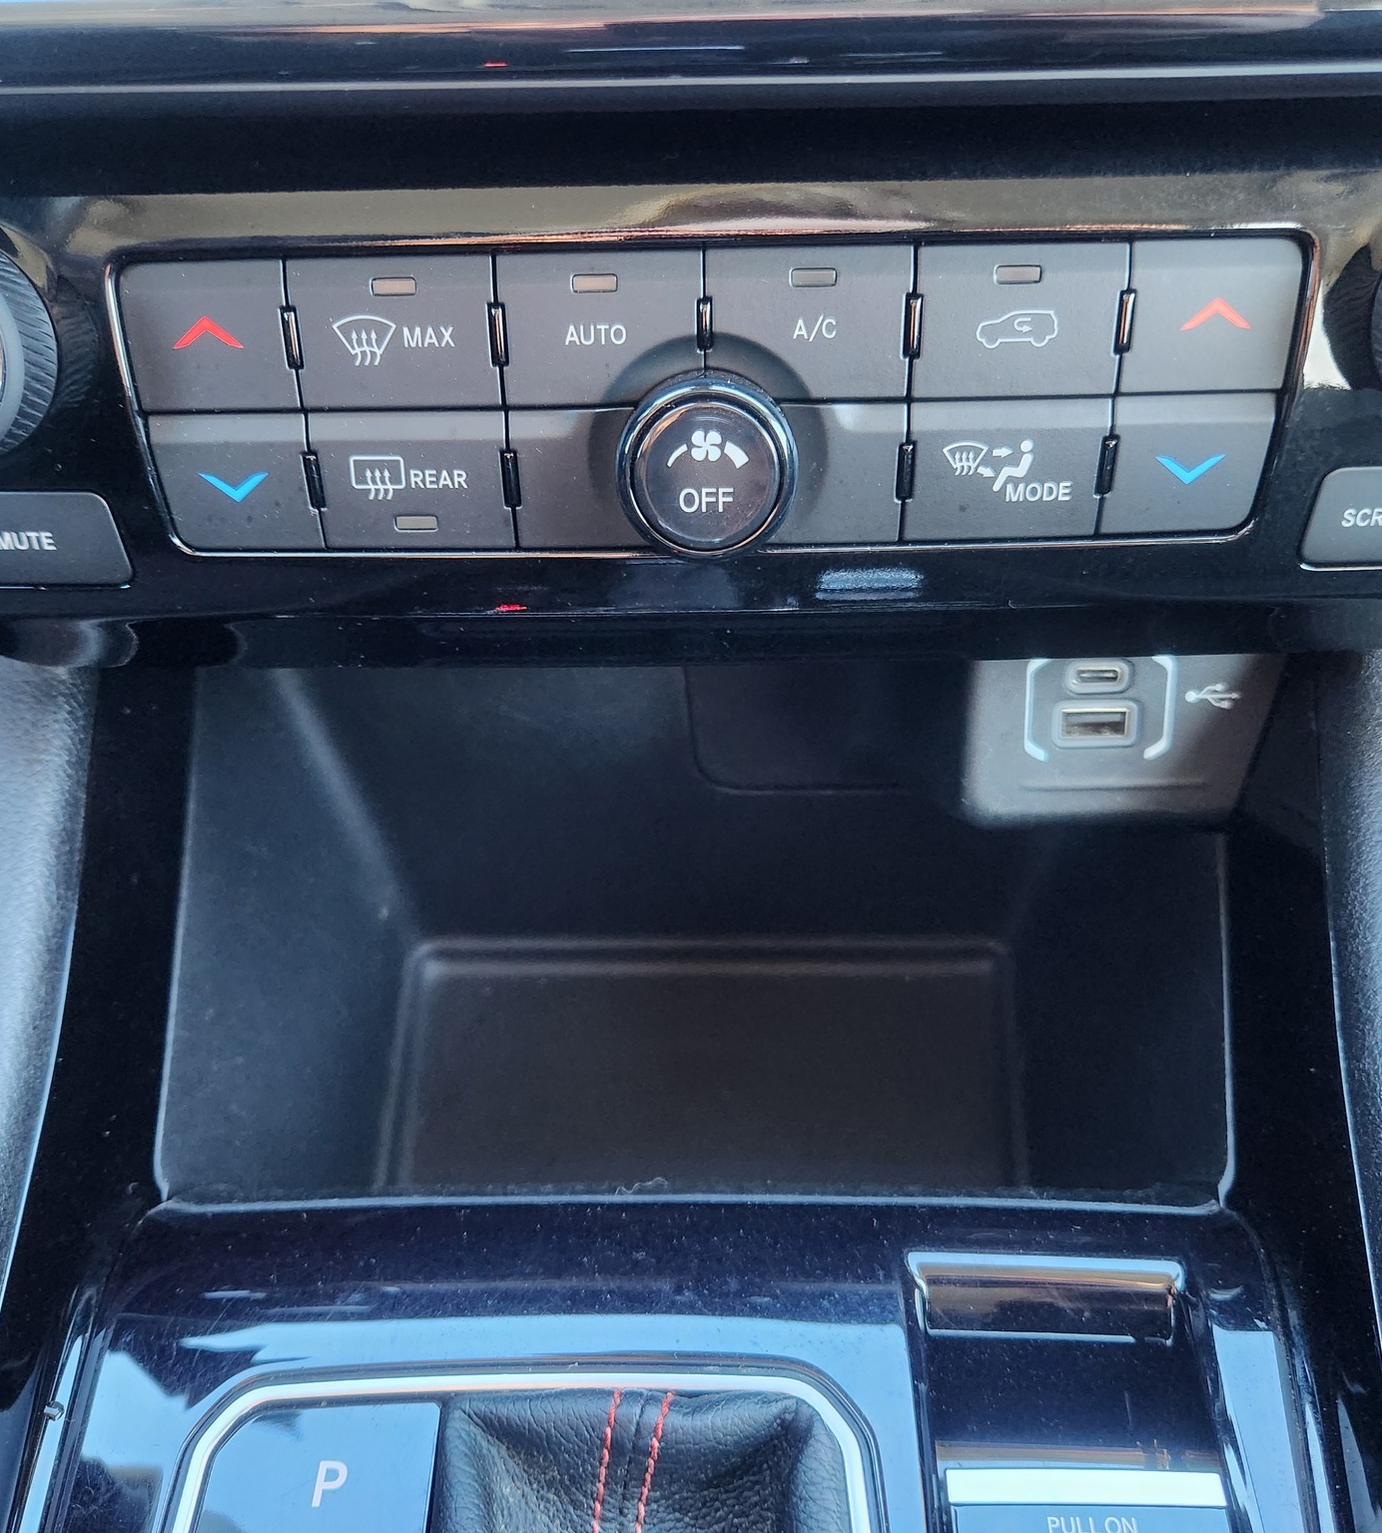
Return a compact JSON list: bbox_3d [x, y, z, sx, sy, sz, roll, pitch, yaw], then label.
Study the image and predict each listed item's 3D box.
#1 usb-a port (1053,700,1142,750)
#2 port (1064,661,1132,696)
[{"bbox_3d":[0.082,-0.009,0.276,0.017,0.010,0.006,-1,15,0],"label":"usb-a port"},{"bbox_3d":[0.082,-0.018,0.274,0.013,0.007,0.006,-1,15,0],"label":"port"}]

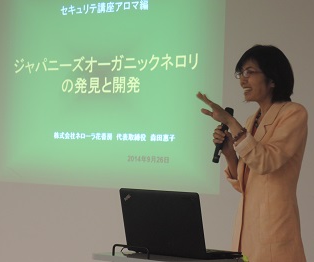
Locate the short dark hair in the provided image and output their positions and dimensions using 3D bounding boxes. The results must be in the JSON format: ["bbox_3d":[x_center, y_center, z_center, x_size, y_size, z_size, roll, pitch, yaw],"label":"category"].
[{"bbox_3d":[0.428,-0.228,4.220,0.232,0.228,0.190,-3,2,-25],"label":"short dark hair"}]

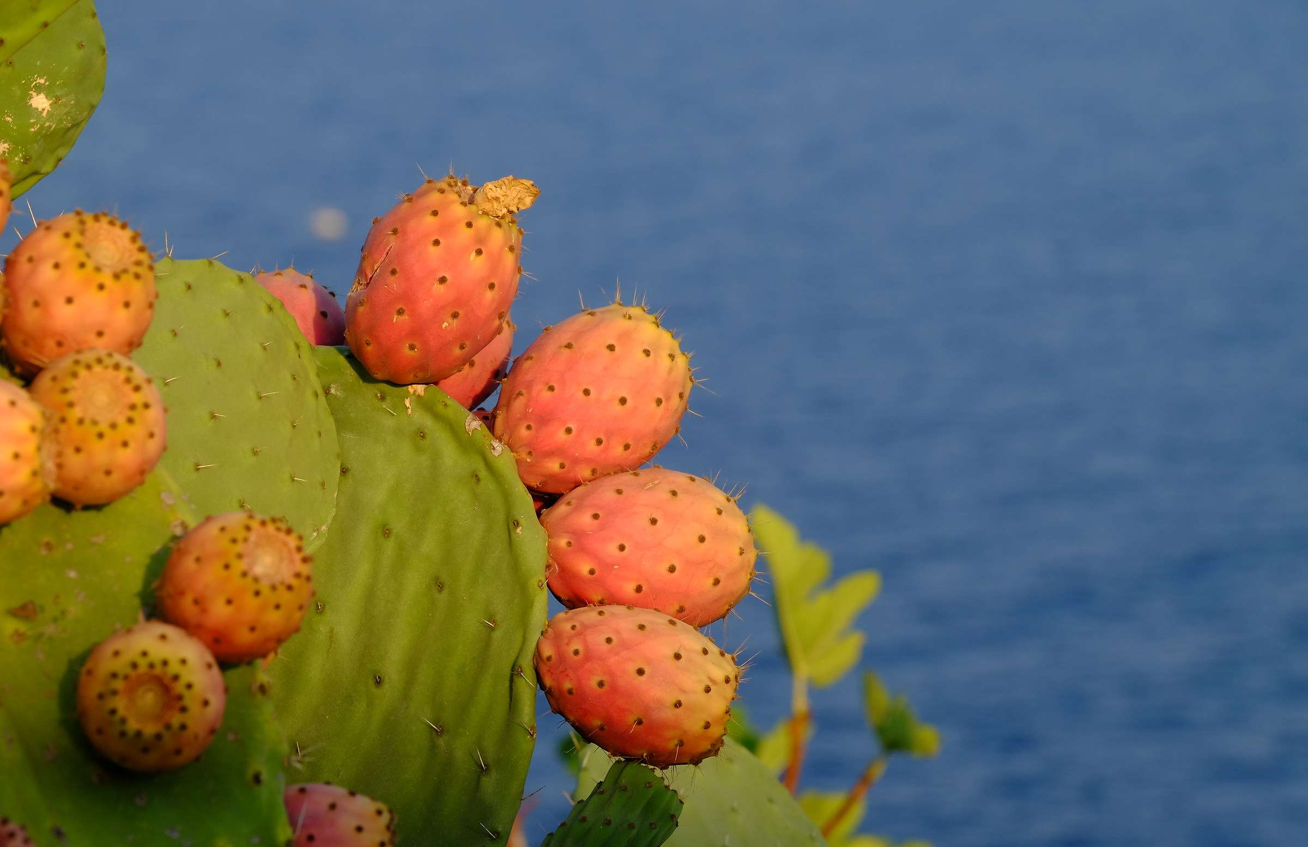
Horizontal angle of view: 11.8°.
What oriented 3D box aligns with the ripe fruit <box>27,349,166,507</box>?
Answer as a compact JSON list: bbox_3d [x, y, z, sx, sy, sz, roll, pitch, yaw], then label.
[{"bbox_3d":[-0.190,0.001,2.150,0.050,0.050,0.068,0,-20,-5],"label":"ripe fruit"}]

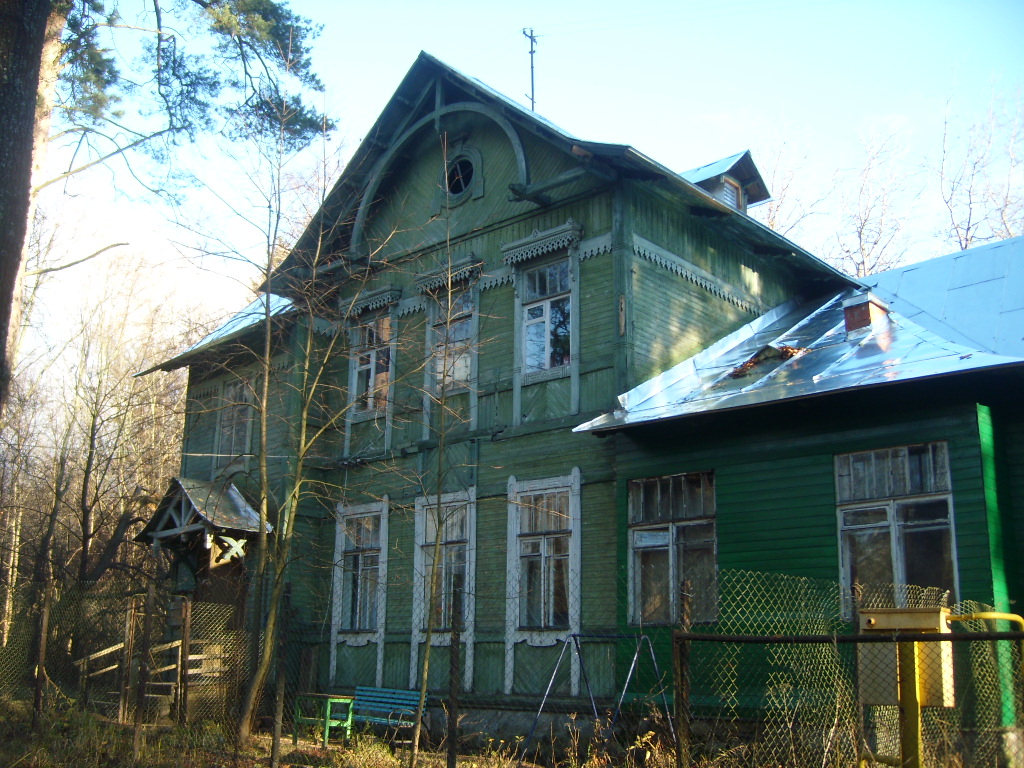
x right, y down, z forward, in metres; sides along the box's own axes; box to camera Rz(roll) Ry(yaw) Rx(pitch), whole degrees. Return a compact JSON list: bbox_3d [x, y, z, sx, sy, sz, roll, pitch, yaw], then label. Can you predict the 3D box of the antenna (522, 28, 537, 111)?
[{"bbox_3d":[0.407,-6.347,20.874,0.240,1.856,0.260,-12,-20,40],"label":"antenna"}]

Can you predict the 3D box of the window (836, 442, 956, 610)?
[{"bbox_3d":[4.548,1.753,12.299,1.413,2.000,0.130,-12,-20,40],"label":"window"}]

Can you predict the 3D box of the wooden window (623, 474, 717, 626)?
[{"bbox_3d":[2.210,2.282,14.313,1.441,2.051,0.130,-12,-20,40],"label":"wooden window"}]

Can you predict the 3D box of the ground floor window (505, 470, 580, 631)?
[{"bbox_3d":[0.484,2.571,15.828,1.464,2.357,0.130,-12,-20,40],"label":"ground floor window"}]

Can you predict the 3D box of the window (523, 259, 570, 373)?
[{"bbox_3d":[0.572,-1.092,16.798,1.012,1.783,0.130,-12,-20,40],"label":"window"}]

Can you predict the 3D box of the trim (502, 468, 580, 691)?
[{"bbox_3d":[0.473,3.020,15.710,1.474,3.286,0.130,-12,-20,40],"label":"trim"}]

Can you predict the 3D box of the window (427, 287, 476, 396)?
[{"bbox_3d":[-1.015,-0.683,17.346,1.123,1.755,0.150,-12,-20,40],"label":"window"}]

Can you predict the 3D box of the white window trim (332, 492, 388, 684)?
[{"bbox_3d":[-2.706,3.715,18.455,1.435,3.292,0.130,-12,-20,40],"label":"white window trim"}]

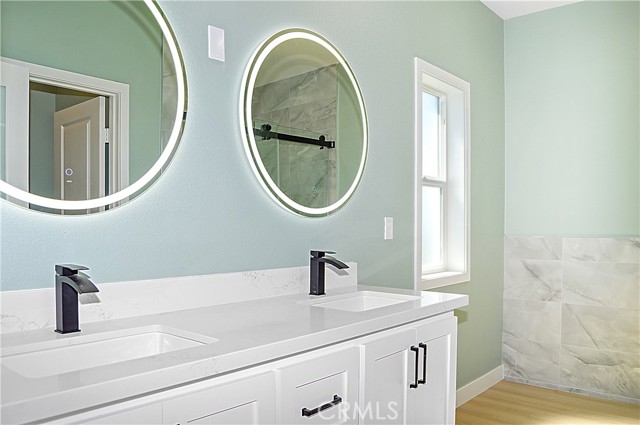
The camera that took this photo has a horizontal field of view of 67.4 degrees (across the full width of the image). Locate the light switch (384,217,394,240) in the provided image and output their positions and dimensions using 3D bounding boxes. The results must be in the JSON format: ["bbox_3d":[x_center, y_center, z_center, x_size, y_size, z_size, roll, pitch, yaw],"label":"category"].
[{"bbox_3d":[0.358,0.084,2.475,0.008,0.115,0.071,-1,-2,42],"label":"light switch"}]

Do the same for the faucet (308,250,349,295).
[{"bbox_3d":[0.034,0.248,1.944,0.163,0.173,0.047,-1,-2,42],"label":"faucet"}]

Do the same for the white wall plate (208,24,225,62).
[{"bbox_3d":[-0.367,-0.600,1.706,0.008,0.115,0.070,-1,-2,42],"label":"white wall plate"}]

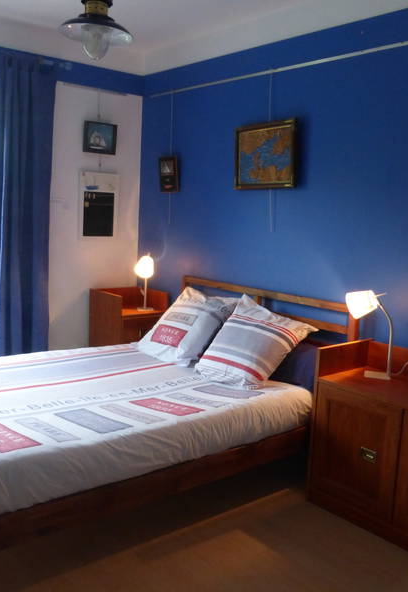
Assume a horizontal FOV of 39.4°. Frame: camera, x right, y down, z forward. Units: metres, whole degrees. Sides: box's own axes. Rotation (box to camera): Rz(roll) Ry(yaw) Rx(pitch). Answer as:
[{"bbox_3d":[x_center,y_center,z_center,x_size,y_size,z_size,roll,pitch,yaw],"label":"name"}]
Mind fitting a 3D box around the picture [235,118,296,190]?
[{"bbox_3d":[0.372,-0.843,3.459,0.035,0.386,0.498,-4,11,-40],"label":"picture"}]

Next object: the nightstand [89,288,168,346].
[{"bbox_3d":[-0.585,0.333,4.397,0.425,0.746,0.460,-4,11,-40],"label":"nightstand"}]

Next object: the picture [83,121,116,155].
[{"bbox_3d":[-0.775,-1.173,4.258,0.276,0.224,0.025,-4,11,-40],"label":"picture"}]

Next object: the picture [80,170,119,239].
[{"bbox_3d":[-0.795,-0.684,4.335,0.327,0.491,0.020,-4,11,-40],"label":"picture"}]

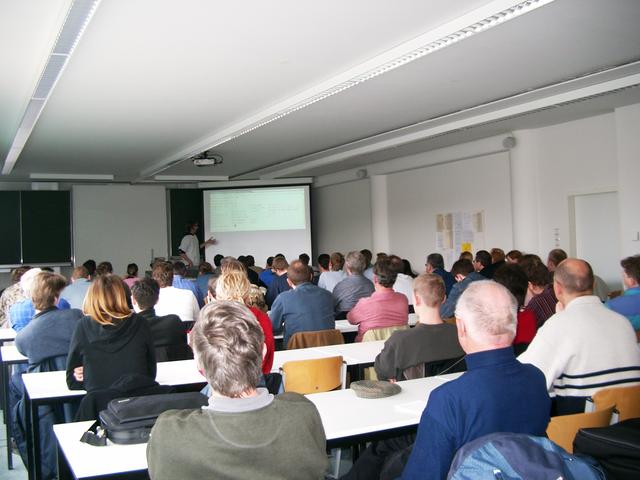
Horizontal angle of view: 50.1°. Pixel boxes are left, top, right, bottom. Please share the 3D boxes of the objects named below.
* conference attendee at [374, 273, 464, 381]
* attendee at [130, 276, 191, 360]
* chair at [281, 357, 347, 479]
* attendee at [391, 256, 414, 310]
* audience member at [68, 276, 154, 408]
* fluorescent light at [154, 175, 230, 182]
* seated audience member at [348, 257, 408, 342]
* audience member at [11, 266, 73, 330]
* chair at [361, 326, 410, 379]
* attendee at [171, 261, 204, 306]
[{"bbox_3d":[0.602,0.863,4.425,0.560,1.300,0.800,-1,0,-17],"label":"conference attendee"},{"bbox_3d":[-1.263,0.900,4.958,0.530,1.260,0.750,-1,-1,-27],"label":"attendee"},{"bbox_3d":[-0.130,1.095,4.110,0.440,0.810,0.500,-1,-1,-27],"label":"chair"},{"bbox_3d":[0.770,0.852,7.516,0.500,1.320,0.760,-1,-1,-27],"label":"attendee"},{"bbox_3d":[-1.115,0.848,3.471,0.460,1.330,0.750,-1,-1,-27],"label":"audience member"},{"bbox_3d":[-2.599,-1.245,13.786,1.530,0.080,0.130,-1,-1,-27],"label":"fluorescent light"},{"bbox_3d":[0.426,0.849,5.930,0.570,1.360,0.800,-1,-1,-24],"label":"seated audience member"},{"bbox_3d":[-2.477,0.916,6.050,0.540,1.340,0.800,-1,0,-23],"label":"audience member"},{"bbox_3d":[0.404,1.118,5.758,0.480,0.820,0.520,-1,-1,-29],"label":"chair"},{"bbox_3d":[-1.648,0.921,8.064,0.520,1.330,0.800,-1,0,-22],"label":"attendee"}]

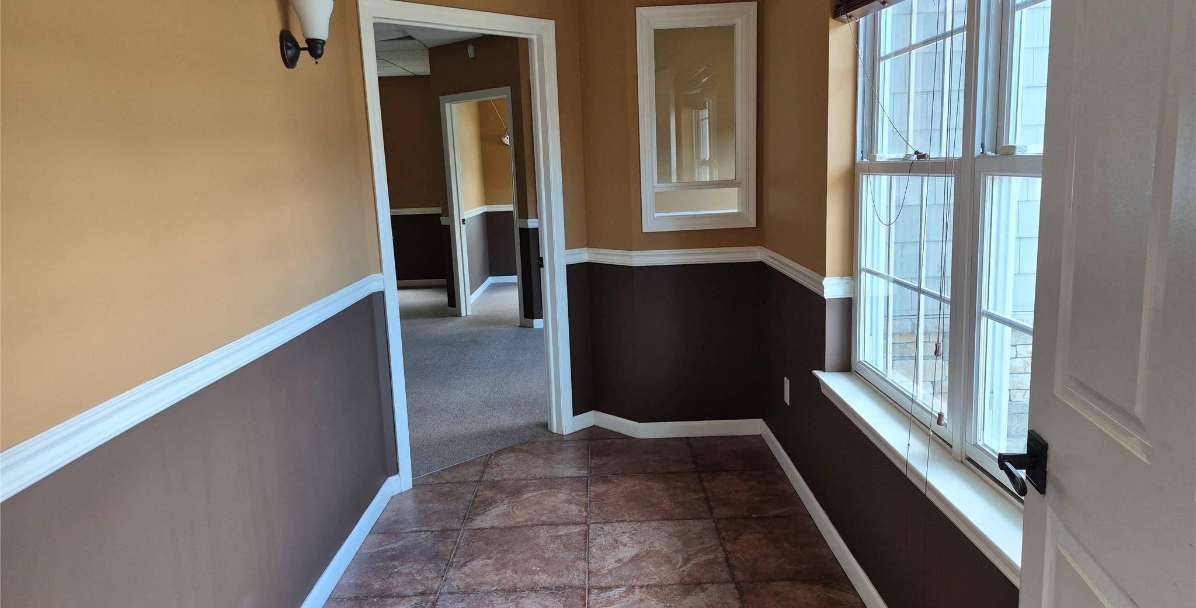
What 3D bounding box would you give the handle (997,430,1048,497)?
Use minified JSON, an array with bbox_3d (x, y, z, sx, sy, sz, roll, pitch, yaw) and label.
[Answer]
[{"bbox_3d":[0.640,0.248,1.200,0.057,0.080,0.125,-1,10,10],"label":"handle"}]

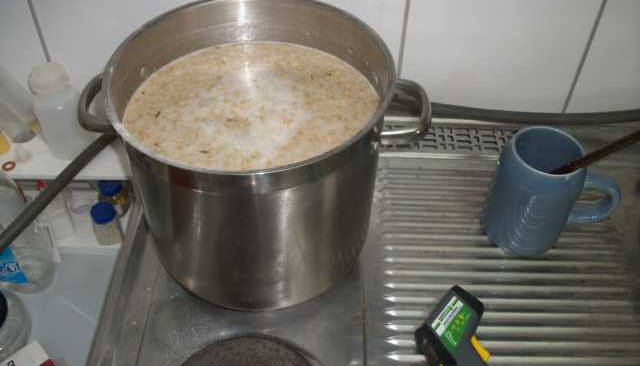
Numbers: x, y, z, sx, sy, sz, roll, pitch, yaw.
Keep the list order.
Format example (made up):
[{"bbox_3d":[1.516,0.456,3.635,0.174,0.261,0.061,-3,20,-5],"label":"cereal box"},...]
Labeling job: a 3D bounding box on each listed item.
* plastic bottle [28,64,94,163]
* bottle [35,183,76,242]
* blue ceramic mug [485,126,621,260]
[{"bbox_3d":[-0.285,-0.080,0.629,0.051,0.099,0.051,1,47,-1],"label":"plastic bottle"},{"bbox_3d":[-0.296,0.034,0.633,0.035,0.061,0.035,1,47,-1],"label":"bottle"},{"bbox_3d":[0.254,0.012,0.614,0.130,0.120,0.084,6,47,4],"label":"blue ceramic mug"}]

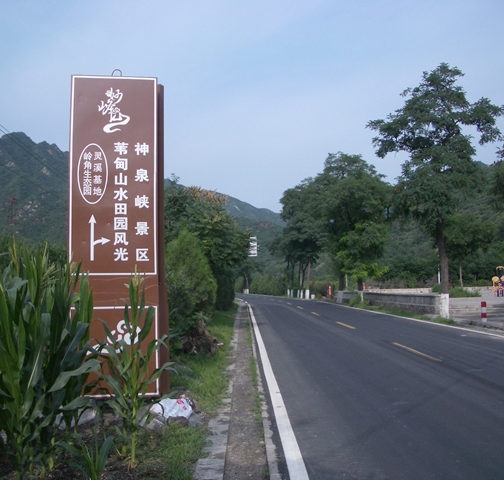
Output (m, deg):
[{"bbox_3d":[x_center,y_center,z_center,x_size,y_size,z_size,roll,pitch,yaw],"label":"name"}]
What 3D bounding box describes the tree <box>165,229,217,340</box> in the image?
[{"bbox_3d":[-1.861,1.207,18.962,1.700,3.100,1.600,0,-4,0],"label":"tree"}]

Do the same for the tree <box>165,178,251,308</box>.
[{"bbox_3d":[-2.441,0.306,32.563,4.500,6.870,4.400,0,-4,0],"label":"tree"}]

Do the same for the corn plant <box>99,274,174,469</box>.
[{"bbox_3d":[-0.899,1.029,5.039,0.600,1.520,0.580,0,-4,0],"label":"corn plant"}]

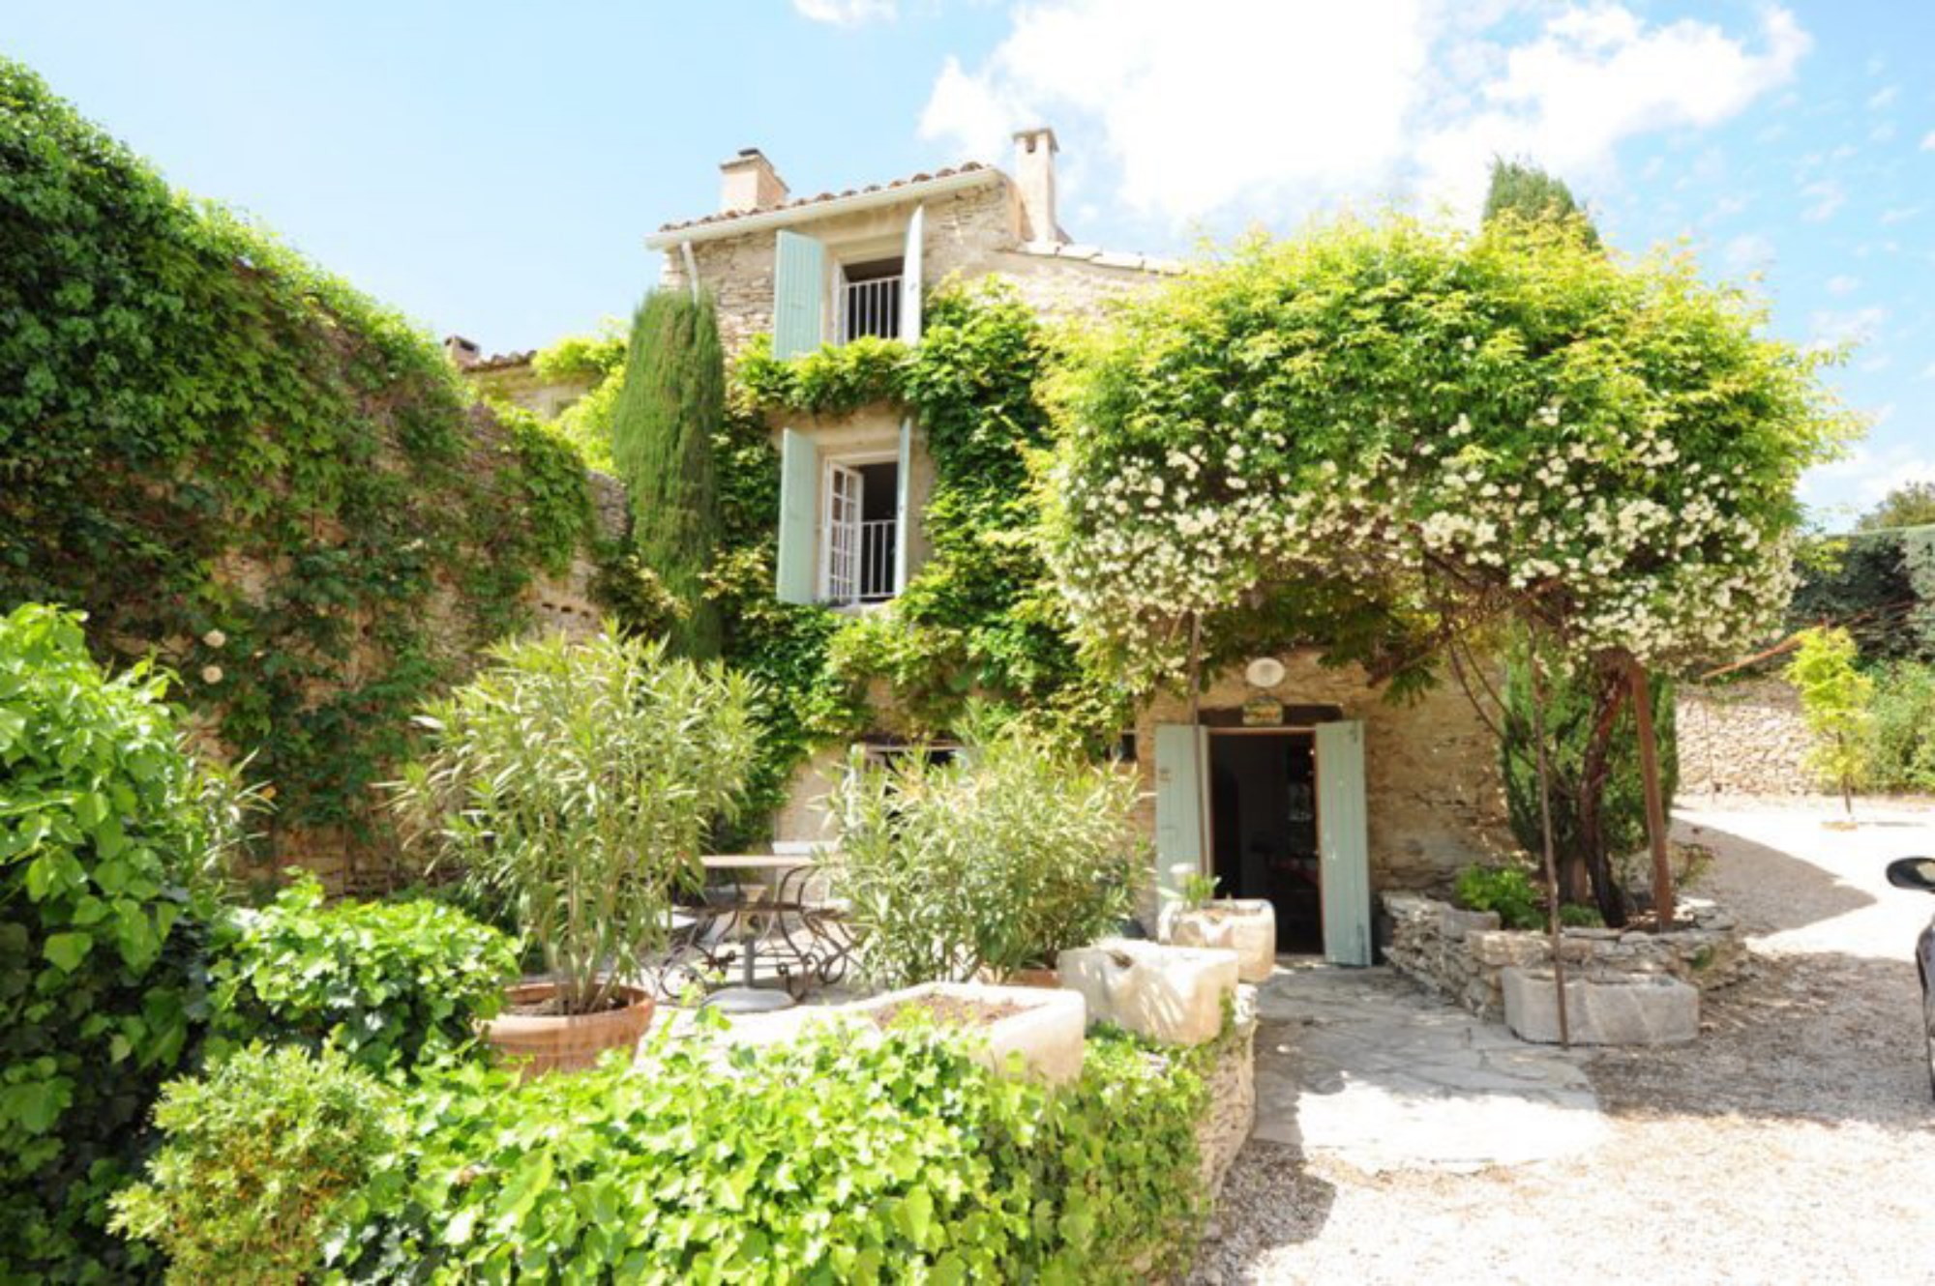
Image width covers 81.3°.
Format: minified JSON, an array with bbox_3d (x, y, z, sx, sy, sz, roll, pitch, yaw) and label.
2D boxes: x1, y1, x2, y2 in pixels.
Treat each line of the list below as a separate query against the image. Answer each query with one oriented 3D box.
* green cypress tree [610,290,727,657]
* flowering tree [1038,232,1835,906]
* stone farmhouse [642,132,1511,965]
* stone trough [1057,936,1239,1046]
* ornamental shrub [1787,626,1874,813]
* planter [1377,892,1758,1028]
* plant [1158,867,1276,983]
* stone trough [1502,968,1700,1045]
[{"bbox_3d":[-3.054,-0.534,11.363,1.050,6.373,1.050,1,-7,0],"label":"green cypress tree"},{"bbox_3d":[3.353,-0.380,8.582,5.300,5.100,3.600,-1,-8,12],"label":"flowering tree"},{"bbox_3d":[1.473,-0.988,15.007,9.300,9.000,6.500,-2,-8,20],"label":"stone farmhouse"},{"bbox_3d":[0.770,1.483,4.846,0.640,0.330,0.480,-5,-9,36],"label":"stone trough"},{"bbox_3d":[12.742,1.114,16.612,1.050,2.750,1.050,0,-8,0],"label":"ornamental shrub"},{"bbox_3d":[4.783,2.402,8.863,2.300,0.620,2.200,0,-8,6],"label":"planter"},{"bbox_3d":[2.074,2.318,9.275,0.830,0.780,0.650,-2,-8,20],"label":"plant"},{"bbox_3d":[4.104,2.345,7.356,1.070,0.380,0.450,1,-8,-2],"label":"stone trough"}]

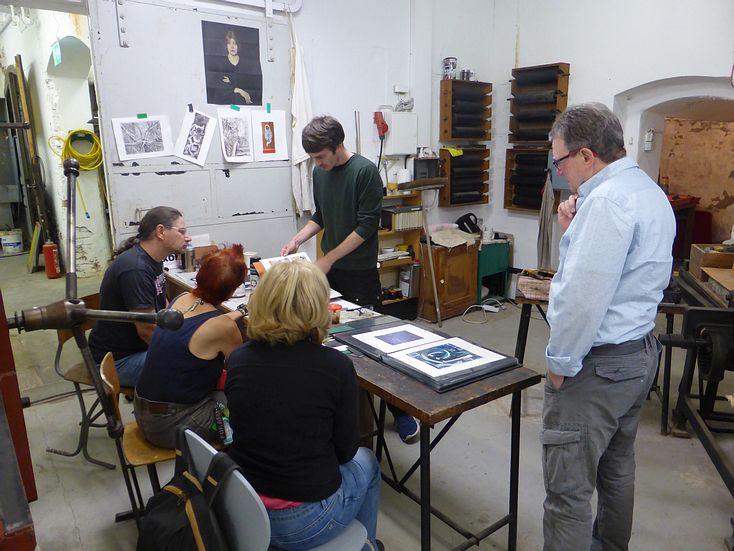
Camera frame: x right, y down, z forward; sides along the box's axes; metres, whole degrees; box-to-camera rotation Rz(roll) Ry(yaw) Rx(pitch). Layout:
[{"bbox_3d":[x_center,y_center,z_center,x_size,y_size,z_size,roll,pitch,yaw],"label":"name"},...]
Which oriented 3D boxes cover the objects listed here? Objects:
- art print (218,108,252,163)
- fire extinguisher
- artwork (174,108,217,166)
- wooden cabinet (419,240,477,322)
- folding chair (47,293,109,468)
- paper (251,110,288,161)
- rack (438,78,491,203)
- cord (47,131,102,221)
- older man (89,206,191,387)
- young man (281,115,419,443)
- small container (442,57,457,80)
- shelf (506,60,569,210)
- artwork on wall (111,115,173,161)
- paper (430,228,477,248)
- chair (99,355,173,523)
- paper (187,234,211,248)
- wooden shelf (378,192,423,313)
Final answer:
[{"bbox_3d":[-1.035,-1.122,4.281,0.285,0.410,0.020,-10,15,-33],"label":"art print"},{"bbox_3d":[-4.148,-0.227,6.972,0.165,0.530,0.165,8,16,36],"label":"fire extinguisher"},{"bbox_3d":[-1.179,-0.957,3.670,0.206,0.345,0.010,17,-1,-40],"label":"artwork"},{"bbox_3d":[0.766,0.022,5.163,0.628,0.708,0.330,-11,17,-37],"label":"wooden cabinet"},{"bbox_3d":[-1.414,0.554,2.867,0.560,0.810,0.420,3,14,13],"label":"folding chair"},{"bbox_3d":[-0.807,-1.165,4.444,0.300,0.410,0.010,-10,15,-33],"label":"paper"},{"bbox_3d":[0.960,-1.263,5.149,0.530,1.150,0.150,-10,15,-33],"label":"rack"},{"bbox_3d":[-3.423,-1.190,6.249,0.537,1.074,0.138,-11,17,-37],"label":"cord"},{"bbox_3d":[-0.994,0.291,2.687,0.800,1.280,0.520,-9,15,-32],"label":"older man"},{"bbox_3d":[-0.060,-0.010,2.951,0.600,1.710,0.580,-12,17,-39],"label":"young man"},{"bbox_3d":[0.757,-1.875,4.809,0.126,0.185,0.126,-1,14,0],"label":"small container"},{"bbox_3d":[1.606,-1.276,5.053,0.169,1.339,0.515,-11,17,-37],"label":"shelf"},{"bbox_3d":[-1.447,-0.897,3.465,0.357,0.261,0.010,-16,20,-36],"label":"artwork on wall"},{"bbox_3d":[0.826,-0.344,5.011,0.475,0.088,0.250,-11,17,-37],"label":"paper"},{"bbox_3d":[-0.746,0.662,2.116,0.490,0.810,0.400,-8,15,-28],"label":"chair"},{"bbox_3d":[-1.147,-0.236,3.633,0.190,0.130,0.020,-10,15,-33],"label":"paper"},{"bbox_3d":[0.059,-0.118,4.716,0.926,1.208,0.258,-11,17,-37],"label":"wooden shelf"}]

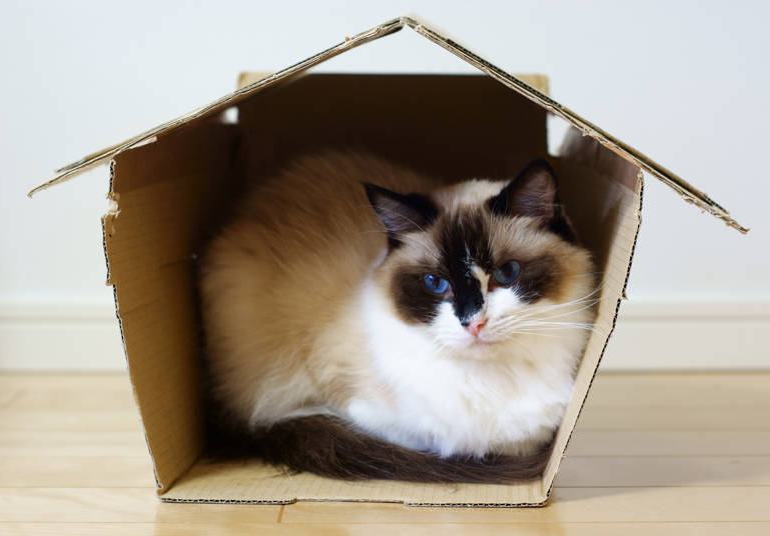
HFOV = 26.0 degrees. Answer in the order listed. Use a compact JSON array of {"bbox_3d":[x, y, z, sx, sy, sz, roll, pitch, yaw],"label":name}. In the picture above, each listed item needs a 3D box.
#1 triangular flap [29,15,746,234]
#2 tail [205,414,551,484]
[{"bbox_3d":[0.003,-0.094,1.055,0.415,0.126,0.180,0,7,2],"label":"triangular flap"},{"bbox_3d":[-0.004,0.110,1.067,0.218,0.040,0.080,1,7,5],"label":"tail"}]

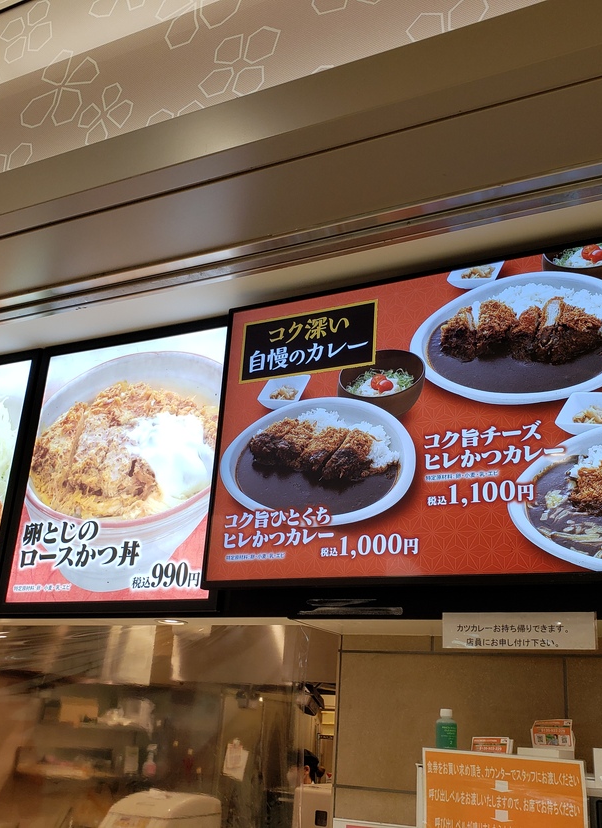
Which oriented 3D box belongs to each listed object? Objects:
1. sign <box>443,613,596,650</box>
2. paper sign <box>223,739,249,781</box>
[{"bbox_3d":[0.426,0.428,1.639,0.297,0.070,0.008,-6,-24,25],"label":"sign"},{"bbox_3d":[-0.437,2.340,5.600,0.155,0.205,0.010,8,-20,16],"label":"paper sign"}]

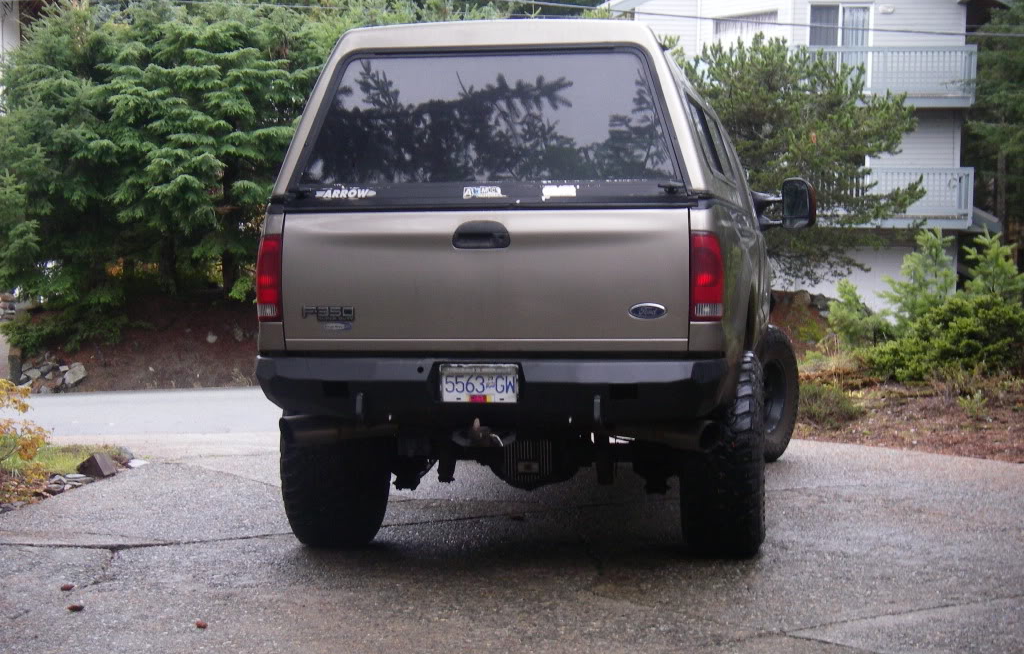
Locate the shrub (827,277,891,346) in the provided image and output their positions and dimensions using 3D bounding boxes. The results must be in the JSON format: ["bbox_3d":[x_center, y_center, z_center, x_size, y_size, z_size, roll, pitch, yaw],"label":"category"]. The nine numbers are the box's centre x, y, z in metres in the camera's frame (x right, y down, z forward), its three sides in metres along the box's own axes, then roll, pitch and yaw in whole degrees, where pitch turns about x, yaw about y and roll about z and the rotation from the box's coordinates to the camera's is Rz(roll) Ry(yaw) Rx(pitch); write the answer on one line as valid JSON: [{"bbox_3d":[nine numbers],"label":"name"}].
[{"bbox_3d":[3.422,-0.123,18.300,0.620,0.700,0.580,0,4,0],"label":"shrub"}]

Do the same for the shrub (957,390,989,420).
[{"bbox_3d":[3.632,0.611,14.700,0.250,0.240,0.240,0,4,0],"label":"shrub"}]

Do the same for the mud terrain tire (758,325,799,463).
[{"bbox_3d":[1.626,0.449,12.655,0.335,0.935,0.935,1,2,31],"label":"mud terrain tire"}]

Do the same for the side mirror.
[{"bbox_3d":[1.805,-0.775,11.700,0.210,0.330,0.140,0,2,9],"label":"side mirror"}]

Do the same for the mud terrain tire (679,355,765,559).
[{"bbox_3d":[0.973,0.576,8.514,0.335,0.935,0.935,0,2,9],"label":"mud terrain tire"}]

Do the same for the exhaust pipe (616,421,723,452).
[{"bbox_3d":[0.657,0.459,7.720,0.130,0.130,0.520,-2,2,-44],"label":"exhaust pipe"}]

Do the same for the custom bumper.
[{"bbox_3d":[-0.097,0.272,7.535,1.940,0.280,0.290,0,2,9],"label":"custom bumper"}]

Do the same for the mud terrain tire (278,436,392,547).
[{"bbox_3d":[-0.818,0.573,8.808,0.335,0.935,0.935,0,2,9],"label":"mud terrain tire"}]

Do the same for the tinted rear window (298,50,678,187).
[{"bbox_3d":[-0.104,-0.843,7.576,1.560,0.550,0.060,0,-11,9],"label":"tinted rear window"}]

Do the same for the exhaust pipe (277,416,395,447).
[{"bbox_3d":[-0.749,0.442,7.951,0.520,0.130,0.130,-1,2,-28],"label":"exhaust pipe"}]

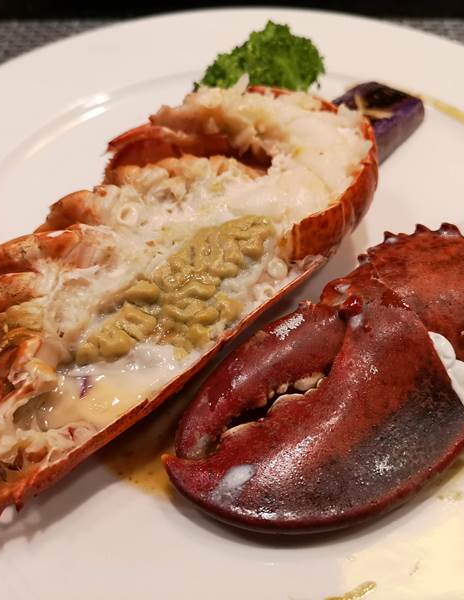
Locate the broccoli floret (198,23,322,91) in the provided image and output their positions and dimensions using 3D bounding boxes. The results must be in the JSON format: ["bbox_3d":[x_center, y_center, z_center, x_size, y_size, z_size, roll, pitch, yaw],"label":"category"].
[{"bbox_3d":[0.014,-0.107,0.288,0.055,0.033,0.044,4,50,0],"label":"broccoli floret"}]

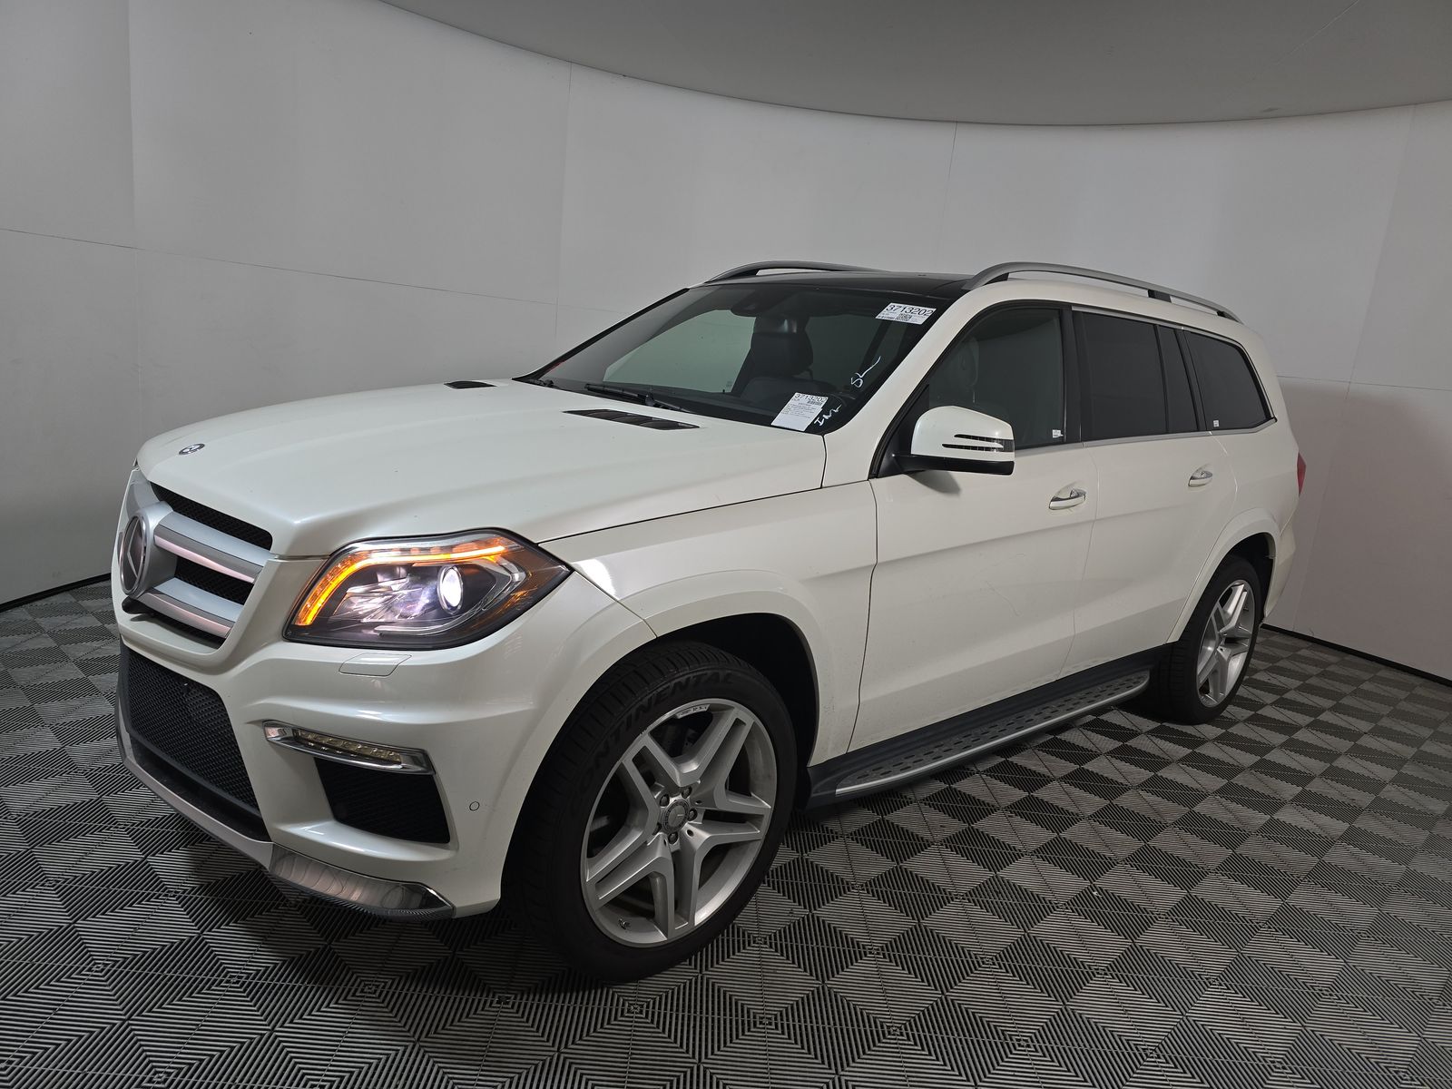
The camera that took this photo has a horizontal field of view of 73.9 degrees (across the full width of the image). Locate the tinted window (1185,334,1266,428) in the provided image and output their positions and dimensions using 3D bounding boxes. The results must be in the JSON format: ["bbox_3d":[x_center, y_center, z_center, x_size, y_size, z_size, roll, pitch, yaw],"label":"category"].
[{"bbox_3d":[2.126,-0.674,4.089,0.750,0.395,0.060,-5,-4,-43],"label":"tinted window"}]

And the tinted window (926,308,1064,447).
[{"bbox_3d":[0.810,-0.496,2.857,0.840,0.495,0.060,-5,-4,-43],"label":"tinted window"}]

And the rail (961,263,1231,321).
[{"bbox_3d":[1.561,-0.943,3.718,2.240,0.150,0.075,-7,17,-42],"label":"rail"}]

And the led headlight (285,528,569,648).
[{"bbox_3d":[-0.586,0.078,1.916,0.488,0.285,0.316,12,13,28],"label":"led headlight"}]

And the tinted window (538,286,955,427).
[{"bbox_3d":[-0.049,-0.659,3.127,0.900,0.120,1.520,-39,36,-29],"label":"tinted window"}]

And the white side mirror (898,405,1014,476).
[{"bbox_3d":[0.583,-0.275,2.510,0.180,0.180,0.250,-5,16,-43],"label":"white side mirror"}]

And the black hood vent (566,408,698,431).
[{"bbox_3d":[-0.239,-0.315,2.449,0.335,0.020,0.120,10,17,27],"label":"black hood vent"}]

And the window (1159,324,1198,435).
[{"bbox_3d":[1.714,-0.628,3.691,0.290,0.400,0.045,-5,-4,-43],"label":"window"}]

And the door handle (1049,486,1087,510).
[{"bbox_3d":[1.063,-0.139,3.006,0.215,0.052,0.058,-5,16,-43],"label":"door handle"}]

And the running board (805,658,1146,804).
[{"bbox_3d":[0.943,0.557,3.160,2.080,0.110,0.180,-5,16,-43],"label":"running board"}]

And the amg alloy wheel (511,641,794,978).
[{"bbox_3d":[-0.181,0.580,2.224,0.768,0.765,0.295,-5,16,-44],"label":"amg alloy wheel"}]

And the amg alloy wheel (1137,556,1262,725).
[{"bbox_3d":[2.083,0.399,4.297,0.768,0.765,0.295,-5,16,-43],"label":"amg alloy wheel"}]

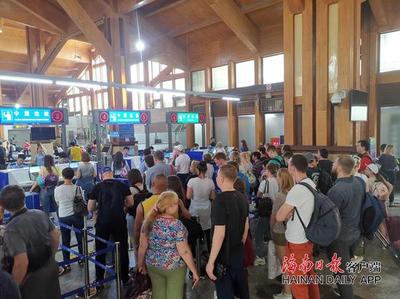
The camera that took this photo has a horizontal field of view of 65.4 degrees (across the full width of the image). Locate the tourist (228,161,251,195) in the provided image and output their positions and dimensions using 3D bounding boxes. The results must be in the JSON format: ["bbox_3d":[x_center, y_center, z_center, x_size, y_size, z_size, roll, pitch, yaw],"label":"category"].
[{"bbox_3d":[0.586,1.018,4.739,0.480,1.680,0.320,-3,4,-18],"label":"tourist"}]

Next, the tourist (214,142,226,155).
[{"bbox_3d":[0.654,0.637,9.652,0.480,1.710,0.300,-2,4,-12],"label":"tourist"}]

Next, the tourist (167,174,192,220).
[{"bbox_3d":[-0.297,1.147,4.101,0.470,1.607,0.320,-3,4,-20],"label":"tourist"}]

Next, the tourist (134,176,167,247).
[{"bbox_3d":[-0.437,1.135,3.504,0.550,1.712,0.360,-3,4,-20],"label":"tourist"}]

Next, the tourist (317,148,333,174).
[{"bbox_3d":[2.277,0.865,5.704,0.500,1.750,0.320,-4,5,-30],"label":"tourist"}]

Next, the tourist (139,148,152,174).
[{"bbox_3d":[-1.377,0.819,8.138,0.480,1.680,0.300,-4,5,-27],"label":"tourist"}]

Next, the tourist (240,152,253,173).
[{"bbox_3d":[1.096,0.884,7.253,0.460,1.657,0.300,-4,4,-33],"label":"tourist"}]

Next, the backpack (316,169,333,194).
[{"bbox_3d":[2.403,0.645,6.000,0.310,0.470,0.200,-3,4,-27],"label":"backpack"}]

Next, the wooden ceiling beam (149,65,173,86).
[{"bbox_3d":[-1.889,-3.584,15.213,1.933,0.300,0.280,-26,-14,38],"label":"wooden ceiling beam"}]

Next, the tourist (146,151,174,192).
[{"bbox_3d":[-0.756,0.937,6.057,0.520,1.802,0.330,-3,4,-23],"label":"tourist"}]

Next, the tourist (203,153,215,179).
[{"bbox_3d":[0.208,0.899,6.880,0.460,1.620,0.300,-2,4,-12],"label":"tourist"}]

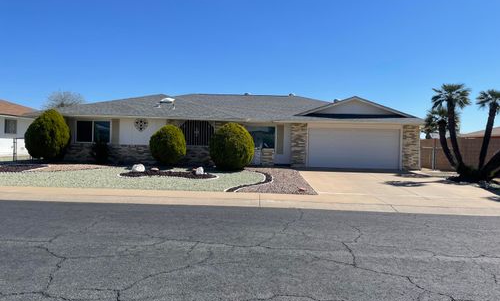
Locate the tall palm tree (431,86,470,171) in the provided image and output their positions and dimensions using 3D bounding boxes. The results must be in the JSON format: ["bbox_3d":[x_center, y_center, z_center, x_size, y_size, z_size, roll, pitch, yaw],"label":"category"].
[{"bbox_3d":[9.862,-1.066,18.400,1.985,4.386,1.985,1,1,0],"label":"tall palm tree"}]

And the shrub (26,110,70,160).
[{"bbox_3d":[-10.239,-0.784,19.000,2.312,2.581,2.312,1,1,0],"label":"shrub"}]

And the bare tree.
[{"bbox_3d":[-18.772,-2.935,38.000,4.250,6.173,4.250,1,1,0],"label":"bare tree"}]

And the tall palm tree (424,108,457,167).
[{"bbox_3d":[9.499,-0.548,18.700,1.768,3.137,1.768,1,1,0],"label":"tall palm tree"}]

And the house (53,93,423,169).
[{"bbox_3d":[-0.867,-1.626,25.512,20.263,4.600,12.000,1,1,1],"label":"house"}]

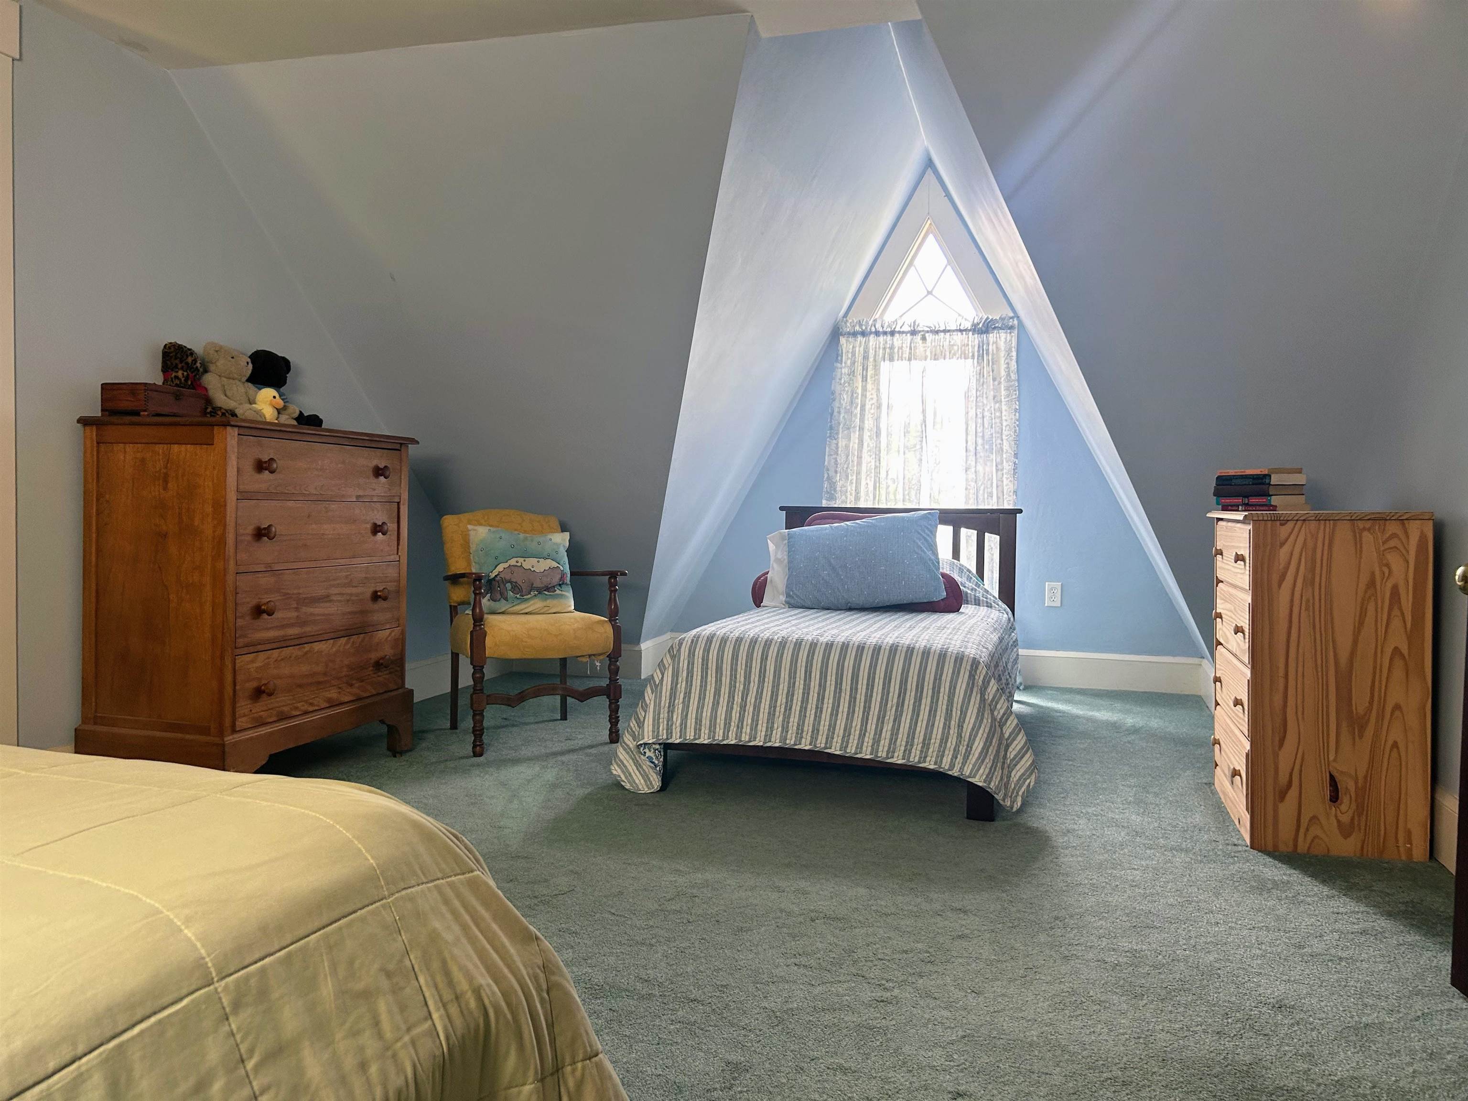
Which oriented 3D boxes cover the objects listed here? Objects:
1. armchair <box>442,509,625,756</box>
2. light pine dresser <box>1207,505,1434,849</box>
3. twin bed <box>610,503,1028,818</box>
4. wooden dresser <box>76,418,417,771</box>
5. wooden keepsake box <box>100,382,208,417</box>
[{"bbox_3d":[-0.792,0.271,4.146,0.585,0.845,0.635,0,2,-27],"label":"armchair"},{"bbox_3d":[1.574,0.324,3.036,0.427,0.852,0.627,1,1,16],"label":"light pine dresser"},{"bbox_3d":[0.480,0.270,4.090,1.160,0.870,2.000,1,1,16],"label":"twin bed"},{"bbox_3d":[-1.473,0.164,3.461,0.561,1.092,0.863,1,2,19],"label":"wooden dresser"},{"bbox_3d":[-1.708,-0.423,3.260,0.140,0.092,0.295,1,1,5],"label":"wooden keepsake box"}]

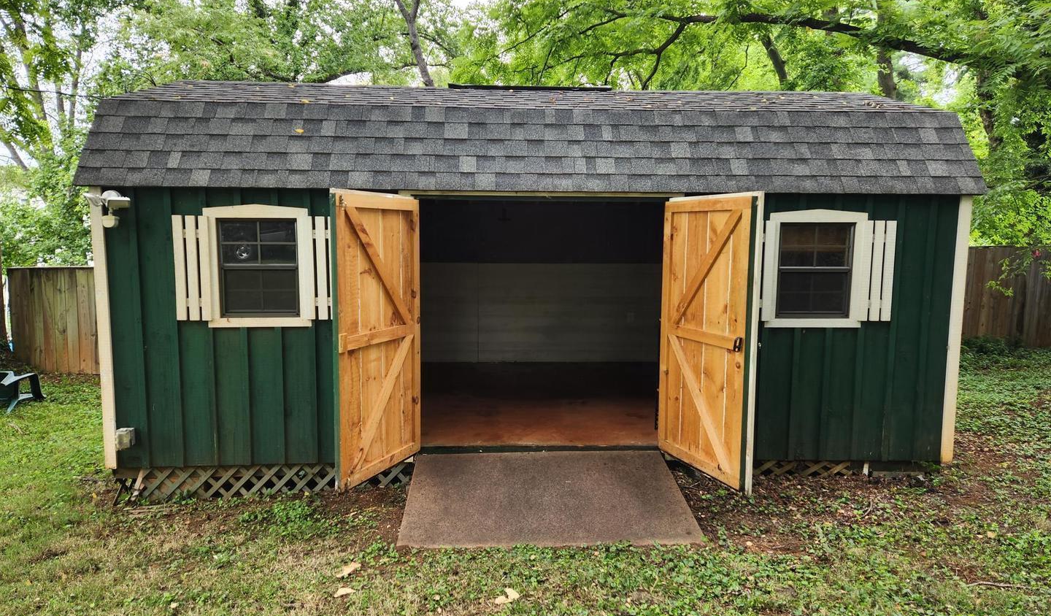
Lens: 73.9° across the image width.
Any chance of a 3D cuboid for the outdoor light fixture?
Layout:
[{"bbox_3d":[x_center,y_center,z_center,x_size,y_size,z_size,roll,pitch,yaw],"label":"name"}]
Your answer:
[{"bbox_3d":[-2.744,-0.652,4.610,0.265,0.240,0.180,0,6,-2],"label":"outdoor light fixture"}]

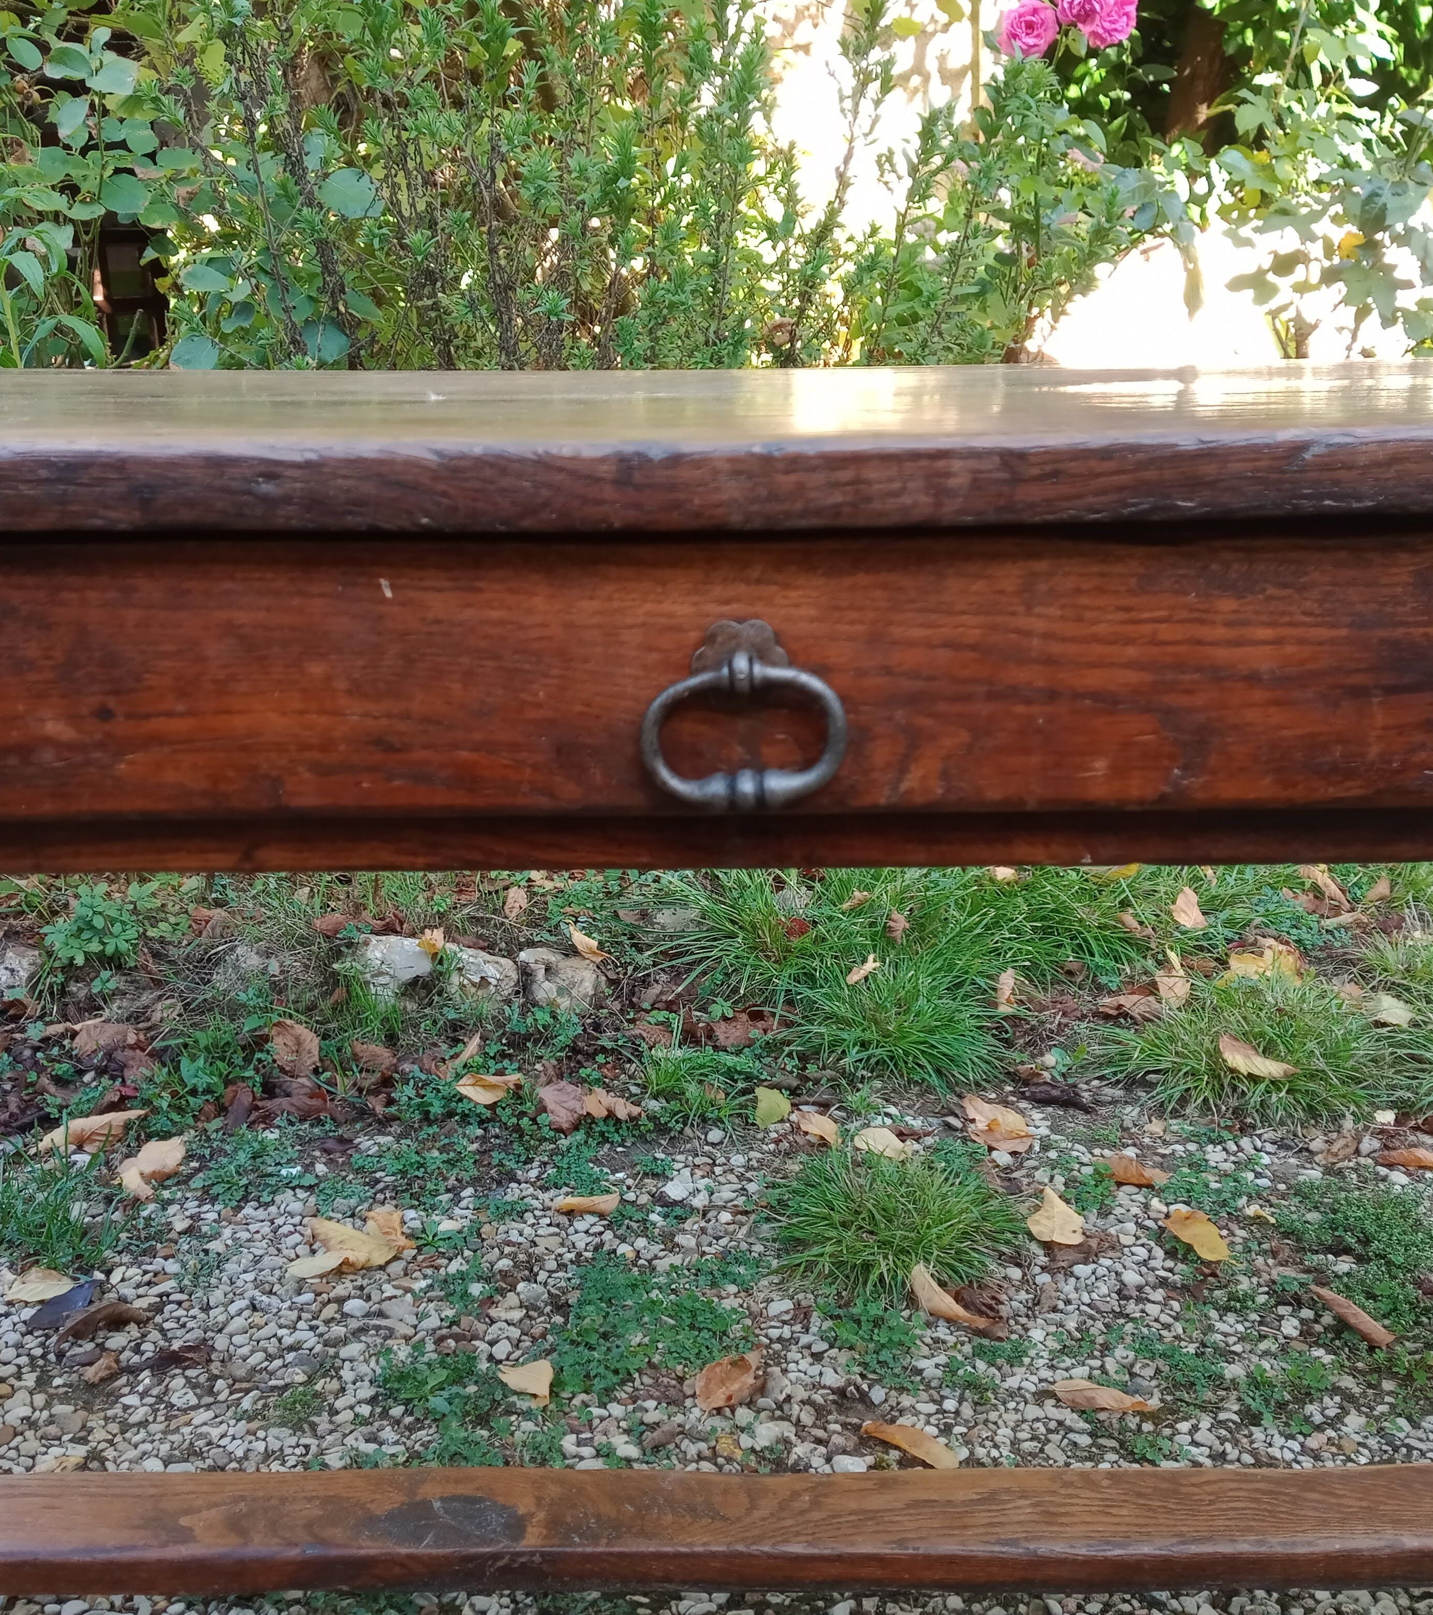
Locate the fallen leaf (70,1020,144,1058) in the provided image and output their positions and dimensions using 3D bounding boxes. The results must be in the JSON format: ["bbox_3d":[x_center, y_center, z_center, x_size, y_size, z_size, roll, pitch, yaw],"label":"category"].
[{"bbox_3d":[-0.675,0.256,1.862,0.083,0.025,0.048,-5,17,-14],"label":"fallen leaf"}]

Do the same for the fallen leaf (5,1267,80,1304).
[{"bbox_3d":[-0.565,0.402,1.413,0.054,0.016,0.032,2,17,10],"label":"fallen leaf"}]

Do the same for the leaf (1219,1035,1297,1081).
[{"bbox_3d":[0.561,0.260,1.742,0.085,0.028,0.040,8,18,27],"label":"leaf"}]

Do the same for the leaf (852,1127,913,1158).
[{"bbox_3d":[0.162,0.326,1.636,0.062,0.020,0.042,4,17,15],"label":"leaf"}]

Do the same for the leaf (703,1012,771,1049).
[{"bbox_3d":[0.024,0.246,1.857,0.072,0.030,0.055,-1,16,0],"label":"leaf"}]

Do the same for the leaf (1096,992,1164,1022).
[{"bbox_3d":[0.472,0.227,1.917,0.074,0.020,0.040,0,16,3],"label":"leaf"}]

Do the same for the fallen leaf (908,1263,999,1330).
[{"bbox_3d":[0.191,0.394,1.356,0.082,0.033,0.034,10,20,33],"label":"fallen leaf"}]

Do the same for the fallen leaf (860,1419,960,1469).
[{"bbox_3d":[0.141,0.456,1.207,0.071,0.016,0.020,10,19,31],"label":"fallen leaf"}]

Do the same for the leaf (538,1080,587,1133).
[{"bbox_3d":[-0.150,0.300,1.695,0.044,0.025,0.077,-6,17,-17],"label":"leaf"}]

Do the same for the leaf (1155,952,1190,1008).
[{"bbox_3d":[0.525,0.199,1.935,0.043,0.050,0.055,4,17,15],"label":"leaf"}]

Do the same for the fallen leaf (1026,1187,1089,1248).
[{"bbox_3d":[0.299,0.359,1.477,0.052,0.020,0.074,-1,16,-2],"label":"fallen leaf"}]

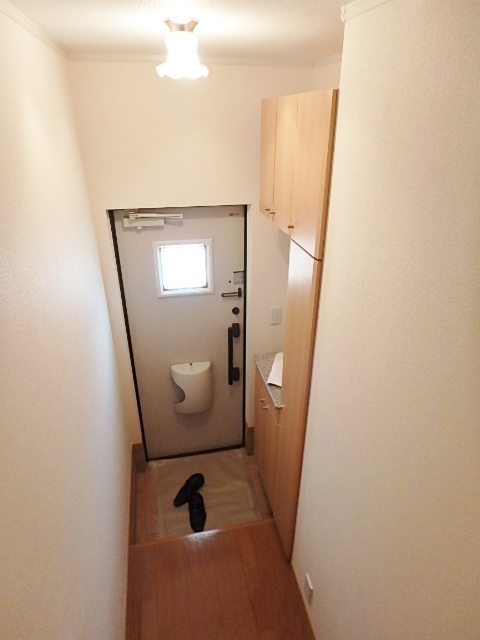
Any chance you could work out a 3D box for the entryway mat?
[{"bbox_3d":[-0.247,1.184,2.701,0.691,0.012,0.649,-5,28,-10],"label":"entryway mat"}]

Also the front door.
[{"bbox_3d":[-0.328,0.211,2.569,0.748,1.859,0.060,-5,28,-10],"label":"front door"}]

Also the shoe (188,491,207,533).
[{"bbox_3d":[-0.273,1.236,2.503,0.100,0.090,0.275,-3,28,-6],"label":"shoe"}]

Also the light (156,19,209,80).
[{"bbox_3d":[-0.173,-0.806,1.161,0.155,0.137,0.155,-5,28,-10],"label":"light"}]

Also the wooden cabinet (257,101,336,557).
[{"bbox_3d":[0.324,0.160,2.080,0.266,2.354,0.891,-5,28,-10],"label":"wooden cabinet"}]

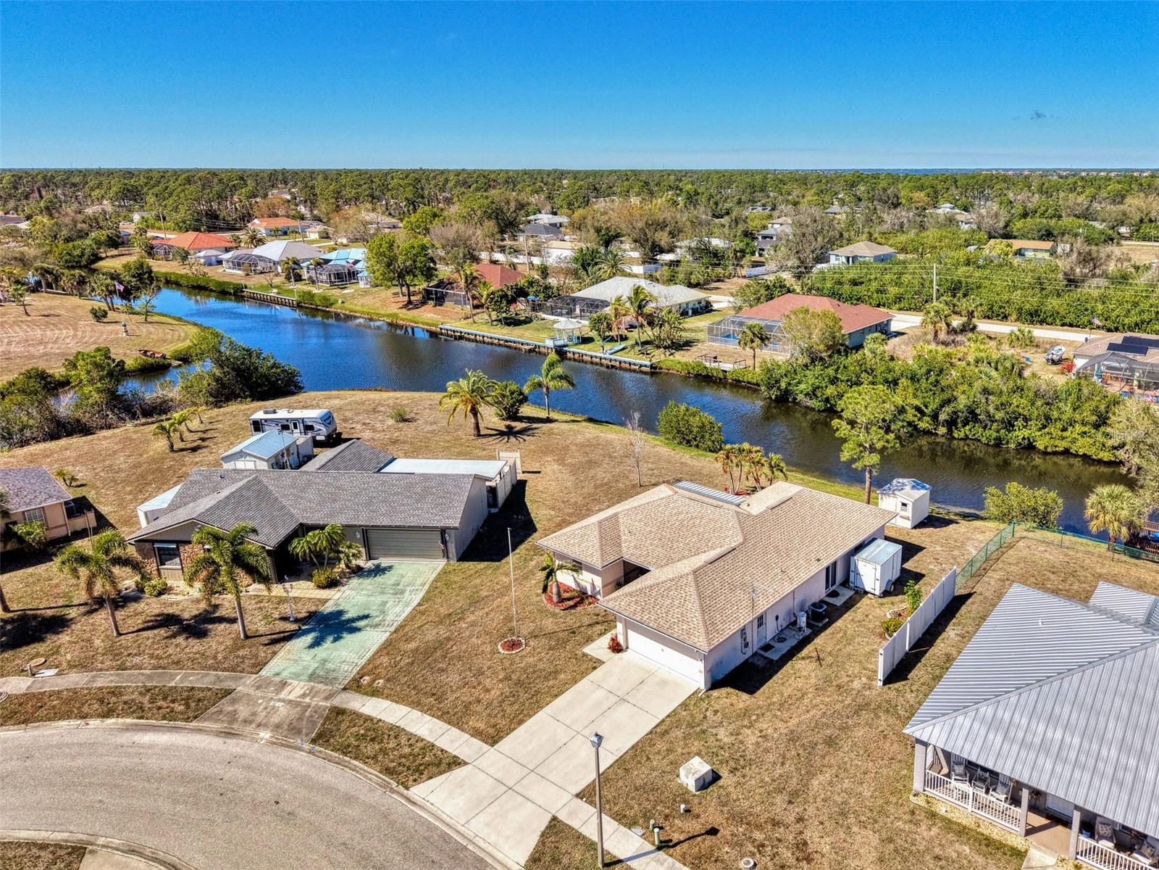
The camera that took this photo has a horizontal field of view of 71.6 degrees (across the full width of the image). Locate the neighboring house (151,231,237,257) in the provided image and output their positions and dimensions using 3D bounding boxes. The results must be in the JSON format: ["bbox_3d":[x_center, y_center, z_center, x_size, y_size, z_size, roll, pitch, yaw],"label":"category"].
[{"bbox_3d":[-119.299,-58.565,246.736,25.000,5.600,20.500,13,22,34],"label":"neighboring house"}]

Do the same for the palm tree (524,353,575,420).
[{"bbox_3d":[-3.012,-4.863,81.441,5.202,7.013,5.202,-1,18,0],"label":"palm tree"}]

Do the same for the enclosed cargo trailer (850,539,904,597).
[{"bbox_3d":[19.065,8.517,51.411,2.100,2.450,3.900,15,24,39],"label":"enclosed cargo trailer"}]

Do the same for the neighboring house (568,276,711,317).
[{"bbox_3d":[10.325,-25.389,147.176,21.300,5.400,20.000,14,23,36],"label":"neighboring house"}]

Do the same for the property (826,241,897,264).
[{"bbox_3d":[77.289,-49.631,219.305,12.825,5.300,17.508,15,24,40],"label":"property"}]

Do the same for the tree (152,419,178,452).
[{"bbox_3d":[-37.497,0.030,72.933,2.295,3.073,2.295,-1,18,0],"label":"tree"}]

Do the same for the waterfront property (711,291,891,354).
[{"bbox_3d":[34.934,-18.039,125.047,19.600,5.400,25.500,15,24,38],"label":"waterfront property"}]

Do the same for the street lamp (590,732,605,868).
[{"bbox_3d":[0.736,13.475,29.382,0.480,5.900,0.480,0,18,0],"label":"street lamp"}]

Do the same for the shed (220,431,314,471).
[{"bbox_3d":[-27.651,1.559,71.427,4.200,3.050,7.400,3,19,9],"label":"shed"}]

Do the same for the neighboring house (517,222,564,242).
[{"bbox_3d":[-14.400,-74.305,294.597,15.000,5.300,14.000,8,20,24],"label":"neighboring house"}]

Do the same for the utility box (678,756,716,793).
[{"bbox_3d":[5.110,14.842,35.174,1.080,0.670,0.930,-15,23,-38],"label":"utility box"}]

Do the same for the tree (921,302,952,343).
[{"bbox_3d":[54.500,-17.084,122.767,4.500,6.100,4.500,0,18,0],"label":"tree"}]

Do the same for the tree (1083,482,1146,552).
[{"bbox_3d":[35.608,5.509,53.726,3.973,4.752,3.973,-1,18,0],"label":"tree"}]

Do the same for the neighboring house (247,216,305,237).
[{"bbox_3d":[-122.564,-84.165,325.715,14.500,5.600,18.500,16,24,40],"label":"neighboring house"}]

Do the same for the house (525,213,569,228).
[{"bbox_3d":[-14.800,-96.687,361.977,17.000,5.300,16.000,10,21,28],"label":"house"}]

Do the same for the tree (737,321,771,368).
[{"bbox_3d":[23.138,-11.756,105.180,4.300,6.000,4.200,0,18,0],"label":"tree"}]

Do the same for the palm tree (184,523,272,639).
[{"bbox_3d":[-18.643,7.870,43.082,4.661,6.963,4.661,-1,18,0],"label":"palm tree"}]

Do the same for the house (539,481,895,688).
[{"bbox_3d":[8.595,6.564,52.251,15.300,4.600,23.050,16,24,40],"label":"house"}]

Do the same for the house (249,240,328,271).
[{"bbox_3d":[-78.200,-48.295,217.140,14.500,5.900,16.000,12,22,31],"label":"house"}]

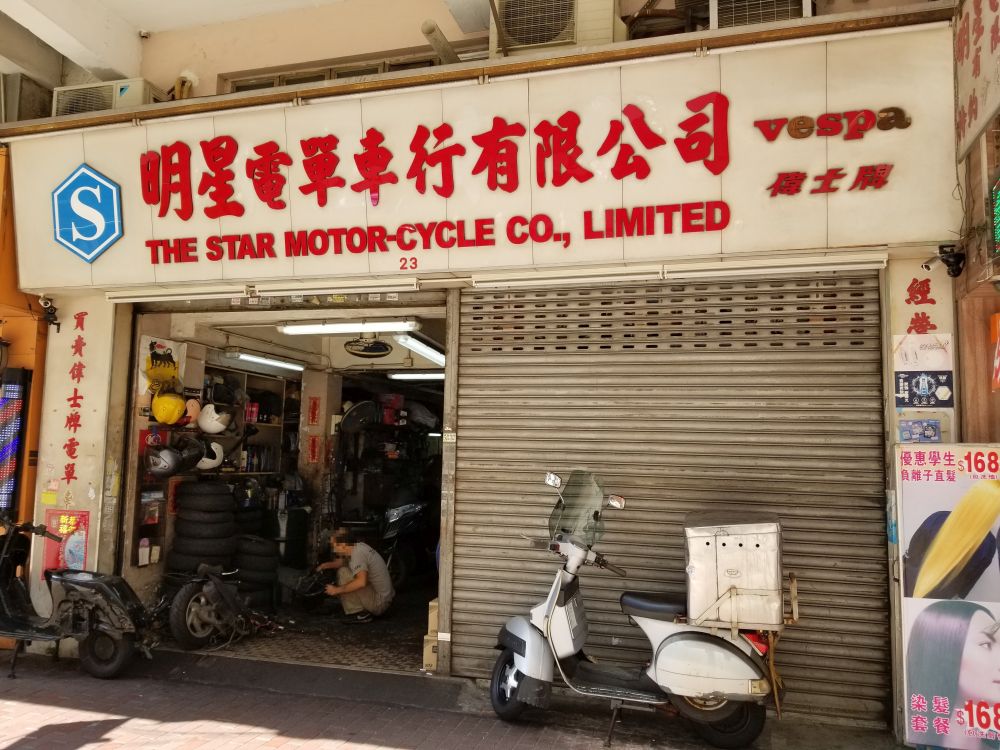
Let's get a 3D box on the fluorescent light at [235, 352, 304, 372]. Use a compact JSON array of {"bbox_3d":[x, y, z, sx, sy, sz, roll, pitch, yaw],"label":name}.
[{"bbox_3d":[-2.353,-0.134,7.713,0.110,0.090,1.250,0,-5,17],"label":"fluorescent light"}]

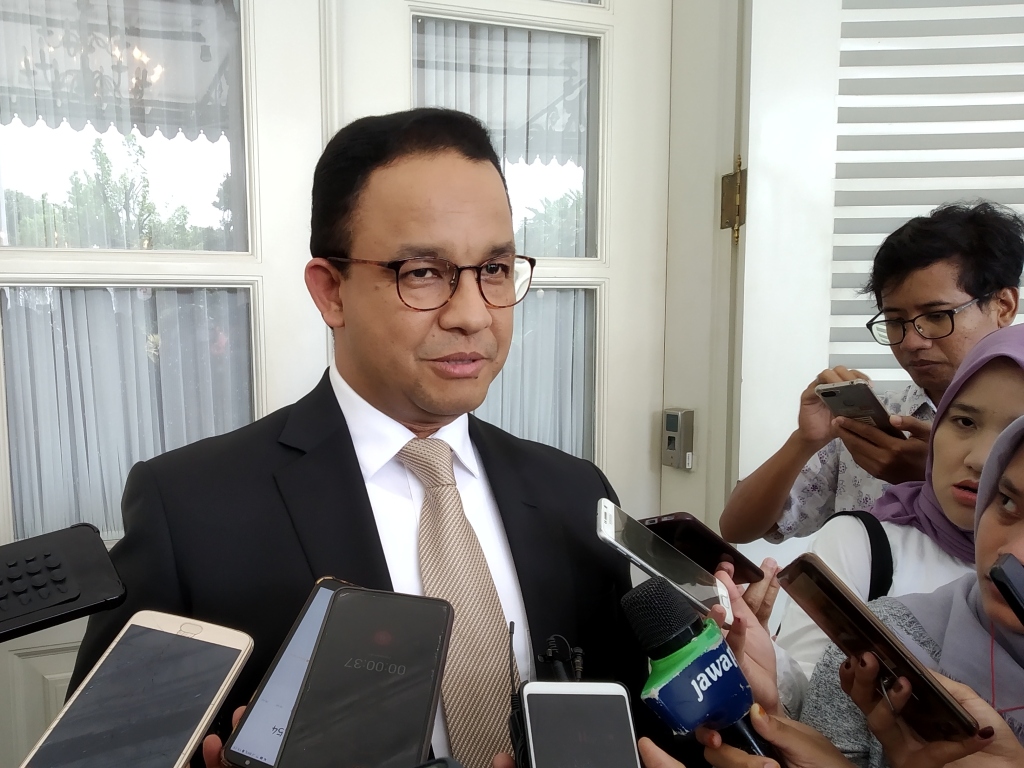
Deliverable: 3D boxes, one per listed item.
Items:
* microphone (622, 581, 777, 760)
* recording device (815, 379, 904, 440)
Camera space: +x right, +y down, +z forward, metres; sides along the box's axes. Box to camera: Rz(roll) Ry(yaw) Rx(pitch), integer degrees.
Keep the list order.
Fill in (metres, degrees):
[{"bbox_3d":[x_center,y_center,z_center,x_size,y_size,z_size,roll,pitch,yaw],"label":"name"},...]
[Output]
[{"bbox_3d":[0.163,0.247,0.608,0.082,0.200,0.076,-31,-16,-16],"label":"microphone"},{"bbox_3d":[0.489,0.045,1.072,0.075,0.010,0.153,-11,-44,45],"label":"recording device"}]

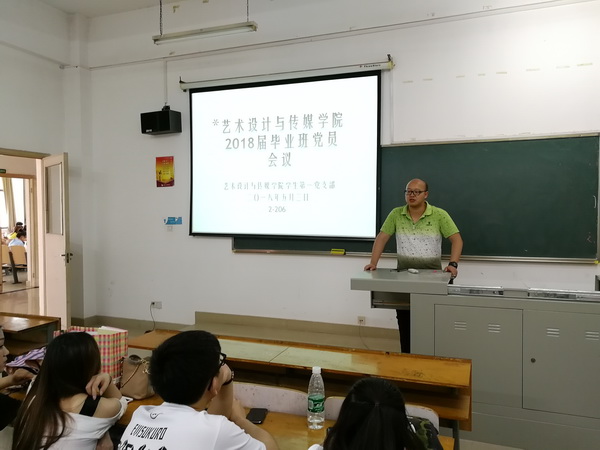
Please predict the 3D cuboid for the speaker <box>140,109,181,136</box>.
[{"bbox_3d":[-1.764,-1.302,5.984,0.447,0.250,0.231,1,6,24],"label":"speaker"}]

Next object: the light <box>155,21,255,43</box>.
[{"bbox_3d":[-1.049,-2.057,5.039,1.245,0.083,0.085,1,2,20],"label":"light"}]

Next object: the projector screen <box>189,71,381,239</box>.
[{"bbox_3d":[-0.268,-0.783,5.619,2.460,1.888,0.050,1,2,20],"label":"projector screen"}]

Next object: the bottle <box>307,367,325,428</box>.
[{"bbox_3d":[0.064,0.663,1.803,0.065,0.226,0.065,0,2,0],"label":"bottle"}]

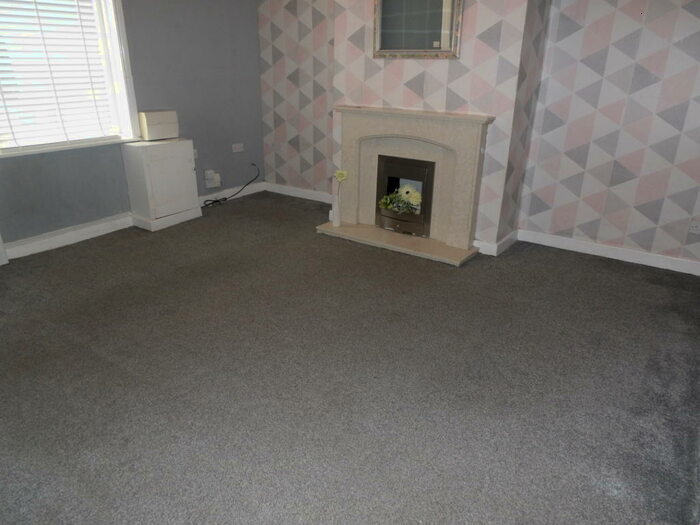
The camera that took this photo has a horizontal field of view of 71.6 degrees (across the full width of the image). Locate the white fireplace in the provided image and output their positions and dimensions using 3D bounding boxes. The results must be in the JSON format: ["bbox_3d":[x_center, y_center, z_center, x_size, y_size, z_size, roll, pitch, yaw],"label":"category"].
[{"bbox_3d":[0.361,-0.630,3.705,1.298,0.996,0.384,15,26,32],"label":"white fireplace"}]

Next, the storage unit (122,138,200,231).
[{"bbox_3d":[-1.608,-0.692,4.203,0.277,0.697,0.542,15,26,32],"label":"storage unit"}]

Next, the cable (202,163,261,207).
[{"bbox_3d":[-1.173,-0.798,4.984,0.123,0.320,0.819,15,26,32],"label":"cable"}]

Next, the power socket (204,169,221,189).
[{"bbox_3d":[-1.345,-0.824,4.786,0.039,0.178,0.168,15,26,32],"label":"power socket"}]

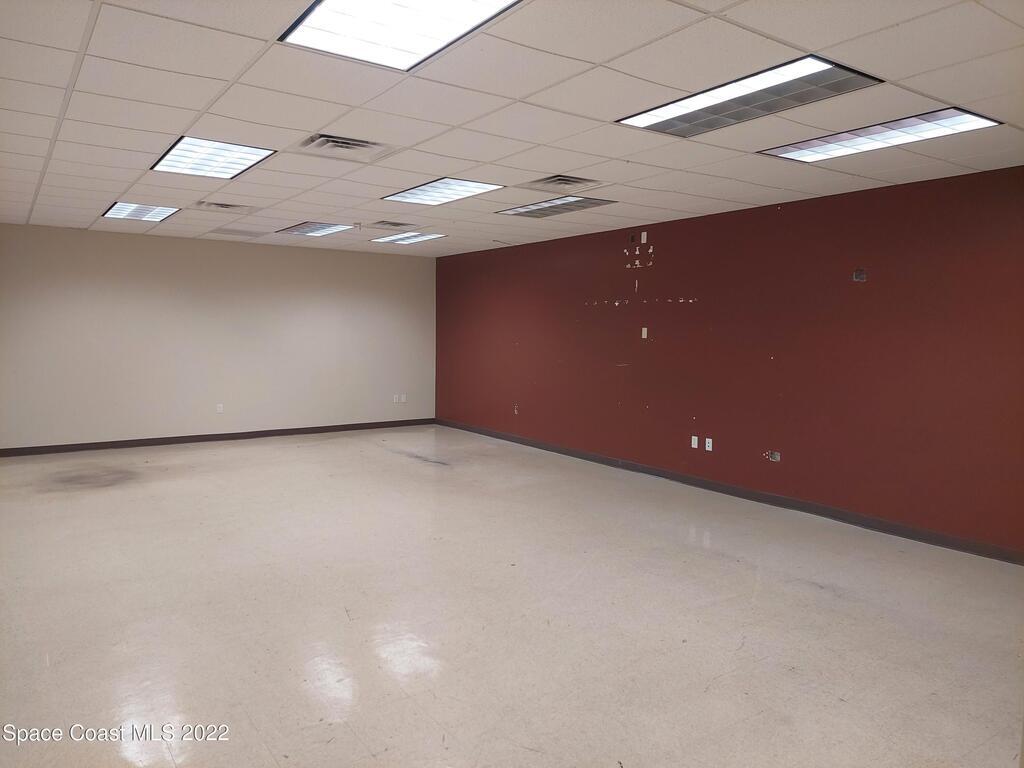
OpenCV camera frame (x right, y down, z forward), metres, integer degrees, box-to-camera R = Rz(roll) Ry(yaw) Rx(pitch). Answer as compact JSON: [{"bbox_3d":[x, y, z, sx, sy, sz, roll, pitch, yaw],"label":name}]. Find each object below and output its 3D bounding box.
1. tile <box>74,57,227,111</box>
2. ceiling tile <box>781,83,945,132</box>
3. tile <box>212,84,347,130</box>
[{"bbox_3d":[-1.760,-1.458,3.453,0.598,0.020,0.598,-3,6,-35],"label":"tile"},{"bbox_3d":[1.826,-1.441,3.712,0.598,0.020,0.598,-3,6,-35],"label":"ceiling tile"},{"bbox_3d":[-1.251,-1.477,3.812,0.598,0.020,0.598,-3,6,-35],"label":"tile"}]

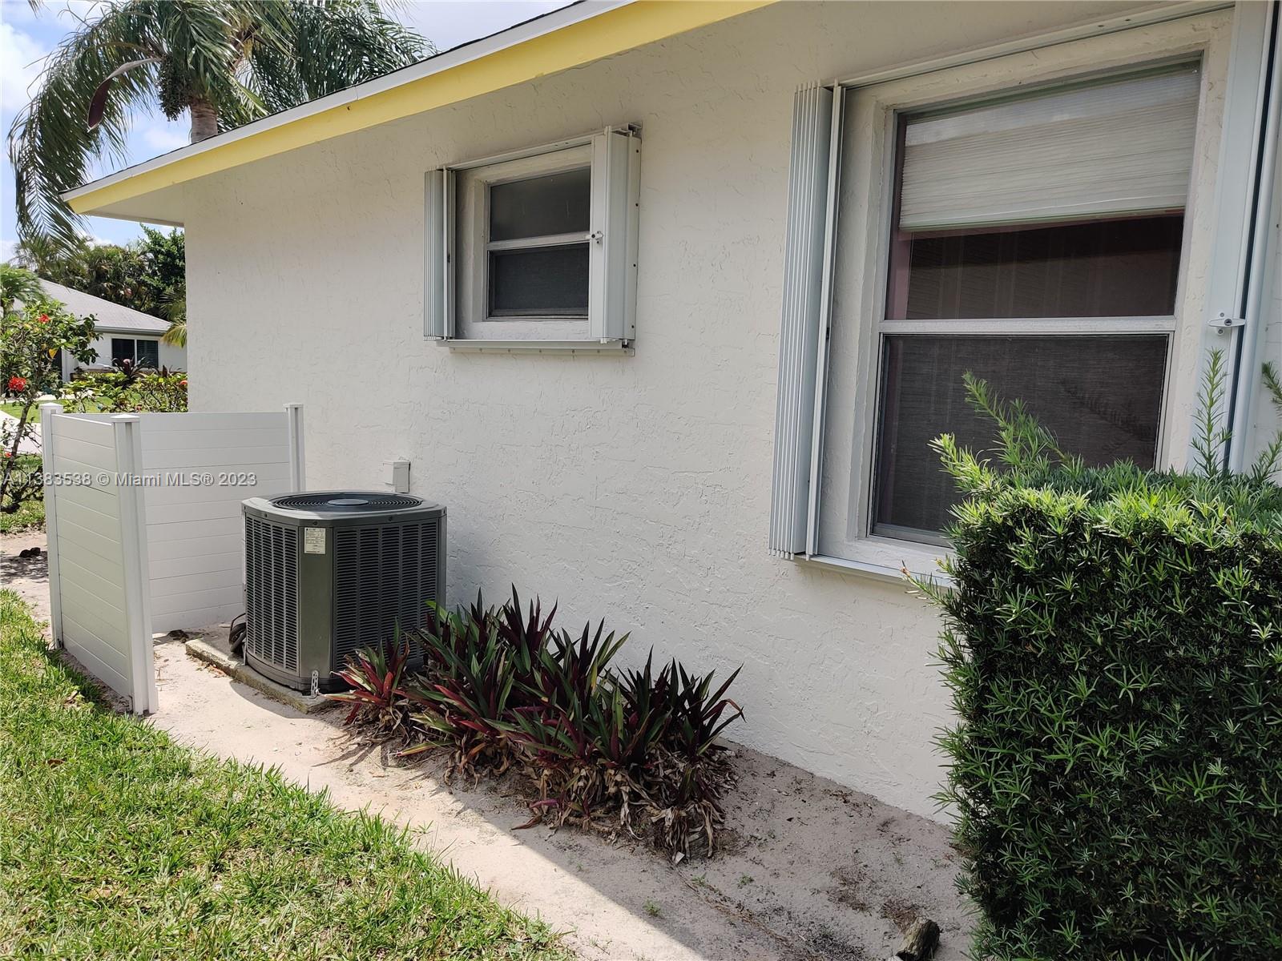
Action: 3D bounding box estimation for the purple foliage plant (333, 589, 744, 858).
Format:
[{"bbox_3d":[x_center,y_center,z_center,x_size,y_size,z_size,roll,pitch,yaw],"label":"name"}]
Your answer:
[{"bbox_3d":[-0.348,0.780,3.661,0.780,0.520,1.647,-5,10,-43],"label":"purple foliage plant"}]

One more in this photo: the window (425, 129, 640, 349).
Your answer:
[{"bbox_3d":[-0.546,-1.063,4.634,0.202,0.861,1.387,-5,10,-43],"label":"window"}]

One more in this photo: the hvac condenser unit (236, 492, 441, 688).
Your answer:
[{"bbox_3d":[-1.359,0.467,4.613,0.728,0.722,0.728,-5,10,-43],"label":"hvac condenser unit"}]

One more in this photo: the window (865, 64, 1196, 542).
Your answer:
[{"bbox_3d":[1.147,-0.470,3.088,0.078,1.448,0.948,-5,10,-43],"label":"window"}]

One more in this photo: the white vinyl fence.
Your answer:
[{"bbox_3d":[-1.969,0.256,4.776,1.263,1.185,1.243,-5,10,-43],"label":"white vinyl fence"}]

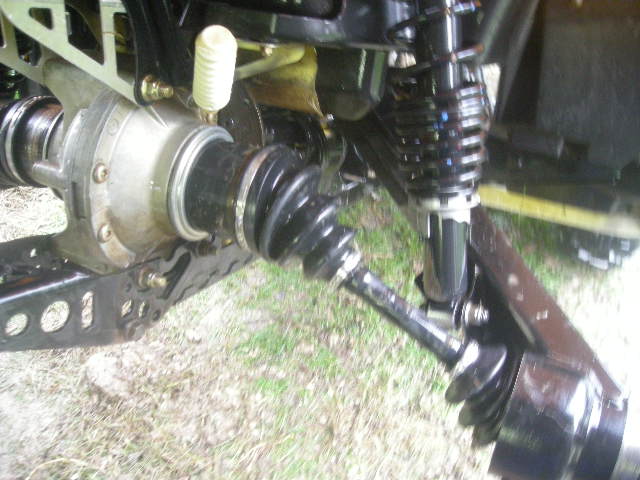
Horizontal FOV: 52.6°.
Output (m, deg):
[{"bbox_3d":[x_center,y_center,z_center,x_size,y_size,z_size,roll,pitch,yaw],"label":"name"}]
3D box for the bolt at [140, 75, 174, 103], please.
[{"bbox_3d":[-0.139,-0.128,0.555,0.028,0.022,0.022,13,22,29],"label":"bolt"}]

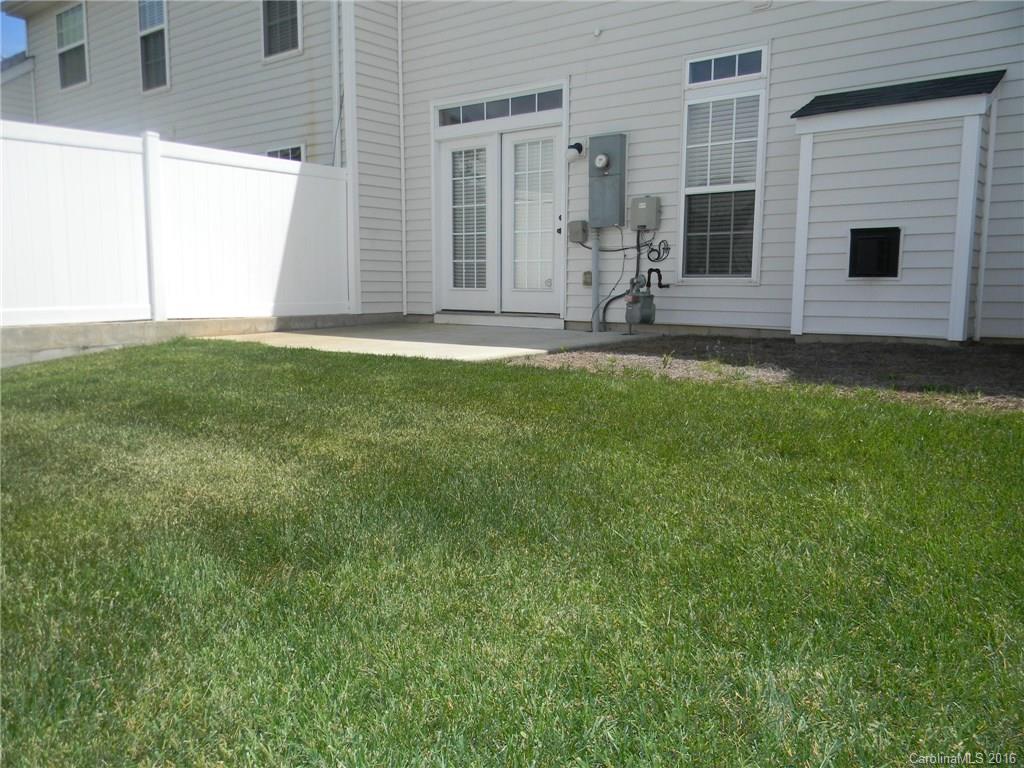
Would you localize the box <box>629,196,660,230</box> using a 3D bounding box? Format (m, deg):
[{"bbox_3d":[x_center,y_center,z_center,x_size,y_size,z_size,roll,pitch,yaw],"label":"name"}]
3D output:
[{"bbox_3d":[1.338,-1.693,8.283,0.285,0.320,0.098,6,9,38],"label":"box"}]

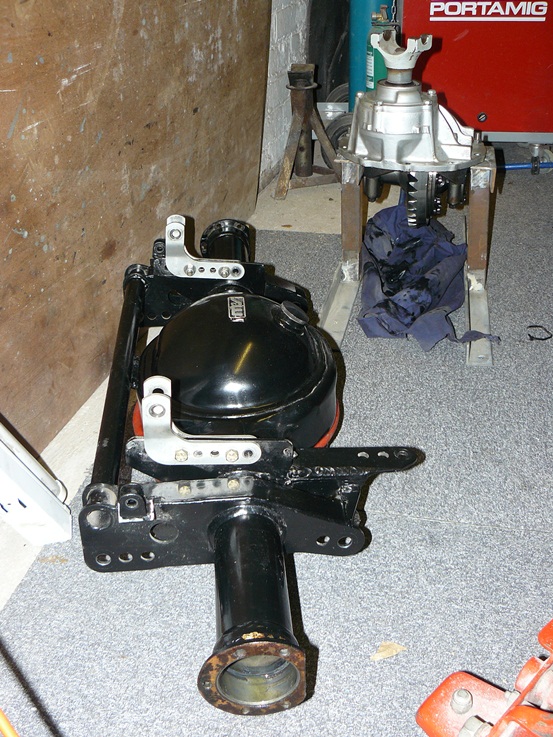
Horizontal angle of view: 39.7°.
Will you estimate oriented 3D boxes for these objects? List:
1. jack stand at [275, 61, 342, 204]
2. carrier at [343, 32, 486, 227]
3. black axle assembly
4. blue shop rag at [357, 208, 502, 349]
[{"bbox_3d":[0.092,-0.682,2.179,0.220,0.330,0.215,-6,32,-6],"label":"jack stand"},{"bbox_3d":[0.276,-0.468,1.550,0.305,0.385,0.300,3,32,9],"label":"carrier"},{"bbox_3d":[-0.055,-0.037,1.225,0.430,0.246,1.150,-4,32,-3],"label":"black axle assembly"},{"bbox_3d":[0.310,-0.210,1.599,0.275,0.120,0.460,2,32,7],"label":"blue shop rag"}]

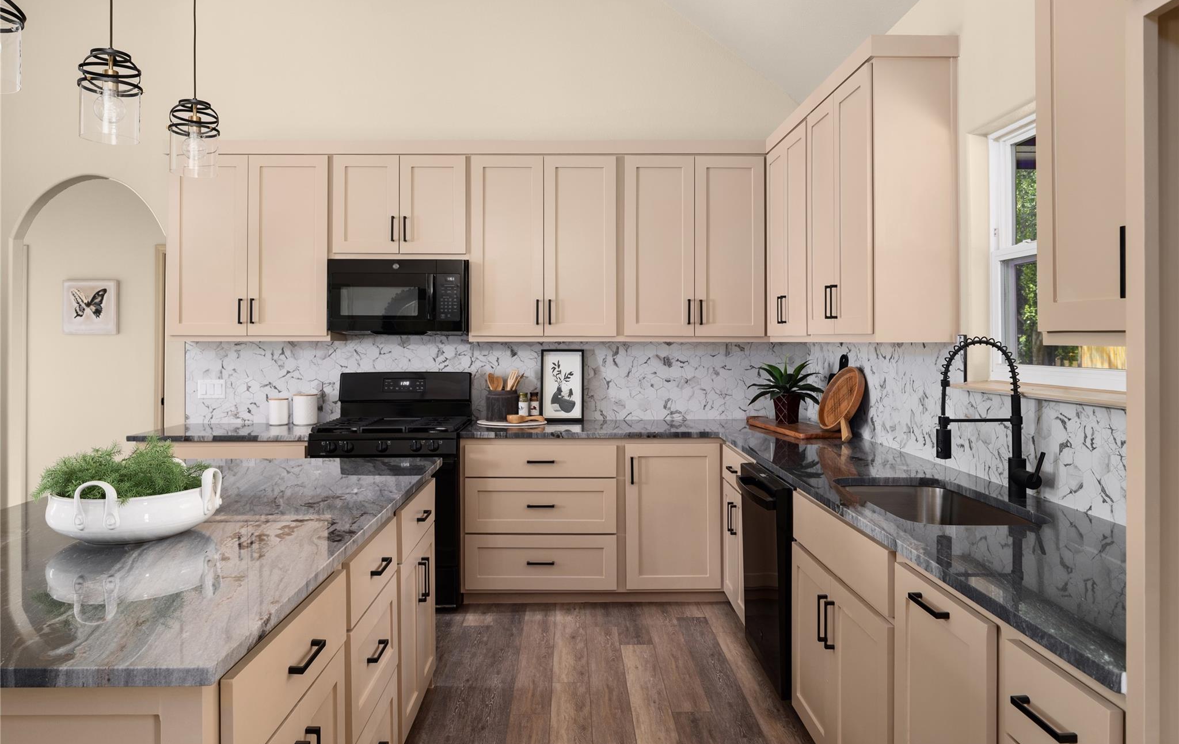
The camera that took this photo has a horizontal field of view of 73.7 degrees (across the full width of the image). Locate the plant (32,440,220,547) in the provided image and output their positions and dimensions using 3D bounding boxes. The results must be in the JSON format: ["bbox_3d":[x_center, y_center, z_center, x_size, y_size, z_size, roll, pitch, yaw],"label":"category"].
[{"bbox_3d":[-1.072,0.270,1.855,0.400,0.230,0.380,0,1,-1],"label":"plant"}]

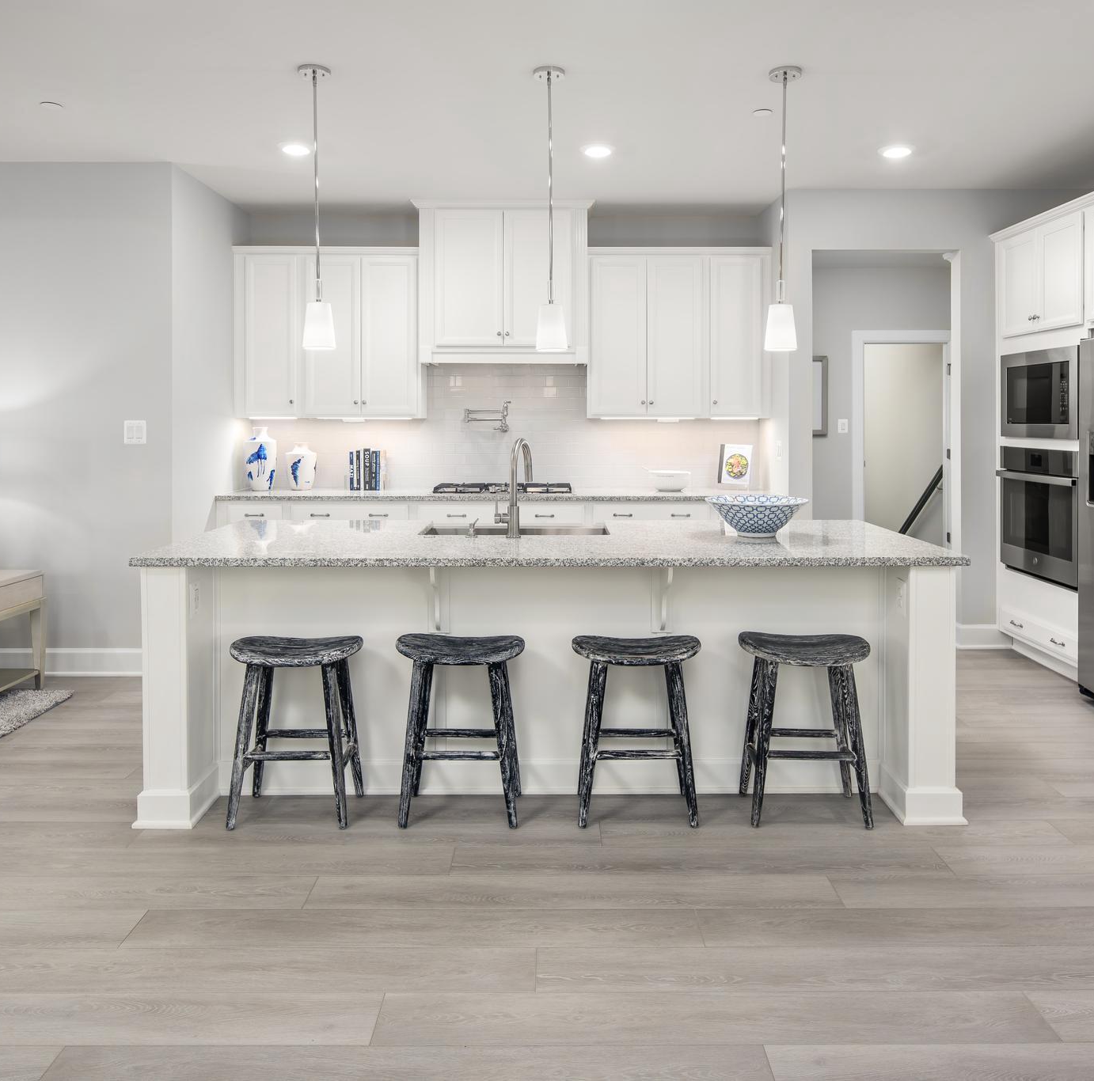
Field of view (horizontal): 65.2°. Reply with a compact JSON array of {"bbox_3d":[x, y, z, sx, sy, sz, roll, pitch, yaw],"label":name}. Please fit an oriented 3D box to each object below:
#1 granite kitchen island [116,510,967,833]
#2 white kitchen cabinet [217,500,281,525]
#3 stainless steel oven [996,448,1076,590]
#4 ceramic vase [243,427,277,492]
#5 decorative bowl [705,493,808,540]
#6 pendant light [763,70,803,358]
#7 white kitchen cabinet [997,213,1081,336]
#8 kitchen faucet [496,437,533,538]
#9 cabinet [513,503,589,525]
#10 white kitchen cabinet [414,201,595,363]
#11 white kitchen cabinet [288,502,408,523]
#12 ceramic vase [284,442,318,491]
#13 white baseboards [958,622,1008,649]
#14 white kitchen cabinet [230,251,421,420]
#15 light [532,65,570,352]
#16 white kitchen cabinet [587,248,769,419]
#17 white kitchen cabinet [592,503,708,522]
[{"bbox_3d":[0.012,0.447,3.439,2.871,0.923,1.040,0,5,0],"label":"granite kitchen island"},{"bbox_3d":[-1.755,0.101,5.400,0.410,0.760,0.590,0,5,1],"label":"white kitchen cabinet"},{"bbox_3d":[2.919,-0.151,4.702,0.576,0.717,0.757,0,5,0],"label":"stainless steel oven"},{"bbox_3d":[-1.830,-0.522,5.470,0.206,0.400,0.206,0,5,1],"label":"ceramic vase"},{"bbox_3d":[0.856,-0.097,3.495,0.411,0.148,0.411,0,5,0],"label":"decorative bowl"},{"bbox_3d":[0.939,-1.302,3.404,0.133,1.111,0.133,0,5,0],"label":"pendant light"},{"bbox_3d":[2.993,-1.446,4.720,0.580,0.620,0.830,0,5,1],"label":"white kitchen cabinet"},{"bbox_3d":[-0.126,-0.226,3.515,0.121,0.404,0.242,1,5,14],"label":"kitchen faucet"},{"bbox_3d":[0.000,0.168,5.414,0.485,0.869,0.566,0,5,0],"label":"cabinet"},{"bbox_3d":[-0.278,-1.632,5.535,1.091,1.020,0.465,0,5,0],"label":"white kitchen cabinet"},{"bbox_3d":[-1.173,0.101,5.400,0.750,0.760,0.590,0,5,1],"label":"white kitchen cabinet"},{"bbox_3d":[-1.569,-0.473,5.470,0.200,0.300,0.200,0,5,1],"label":"ceramic vase"},{"bbox_3d":[2.608,0.572,5.100,0.330,0.150,0.030,0,5,1],"label":"white baseboards"},{"bbox_3d":[-1.360,-1.327,5.550,1.200,1.080,0.340,0,5,1],"label":"white kitchen cabinet"},{"bbox_3d":[0.012,-1.290,3.360,0.127,1.100,0.127,0,5,1],"label":"light"},{"bbox_3d":[0.830,-1.327,5.550,1.145,1.080,0.340,0,5,1],"label":"white kitchen cabinet"},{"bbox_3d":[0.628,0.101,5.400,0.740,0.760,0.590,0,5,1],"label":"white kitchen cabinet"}]

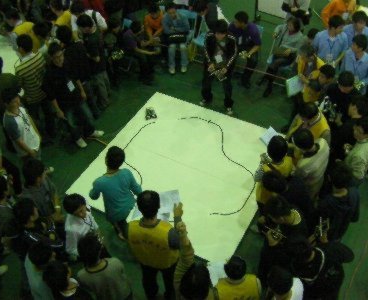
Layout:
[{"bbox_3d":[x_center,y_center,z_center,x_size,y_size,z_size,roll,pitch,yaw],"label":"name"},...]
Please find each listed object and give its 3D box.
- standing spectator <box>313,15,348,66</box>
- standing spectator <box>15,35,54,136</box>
[{"bbox_3d":[2.021,-1.163,6.300,0.520,1.680,0.420,3,47,6],"label":"standing spectator"},{"bbox_3d":[-2.010,-0.882,6.289,0.600,1.680,0.450,-35,55,-25],"label":"standing spectator"}]

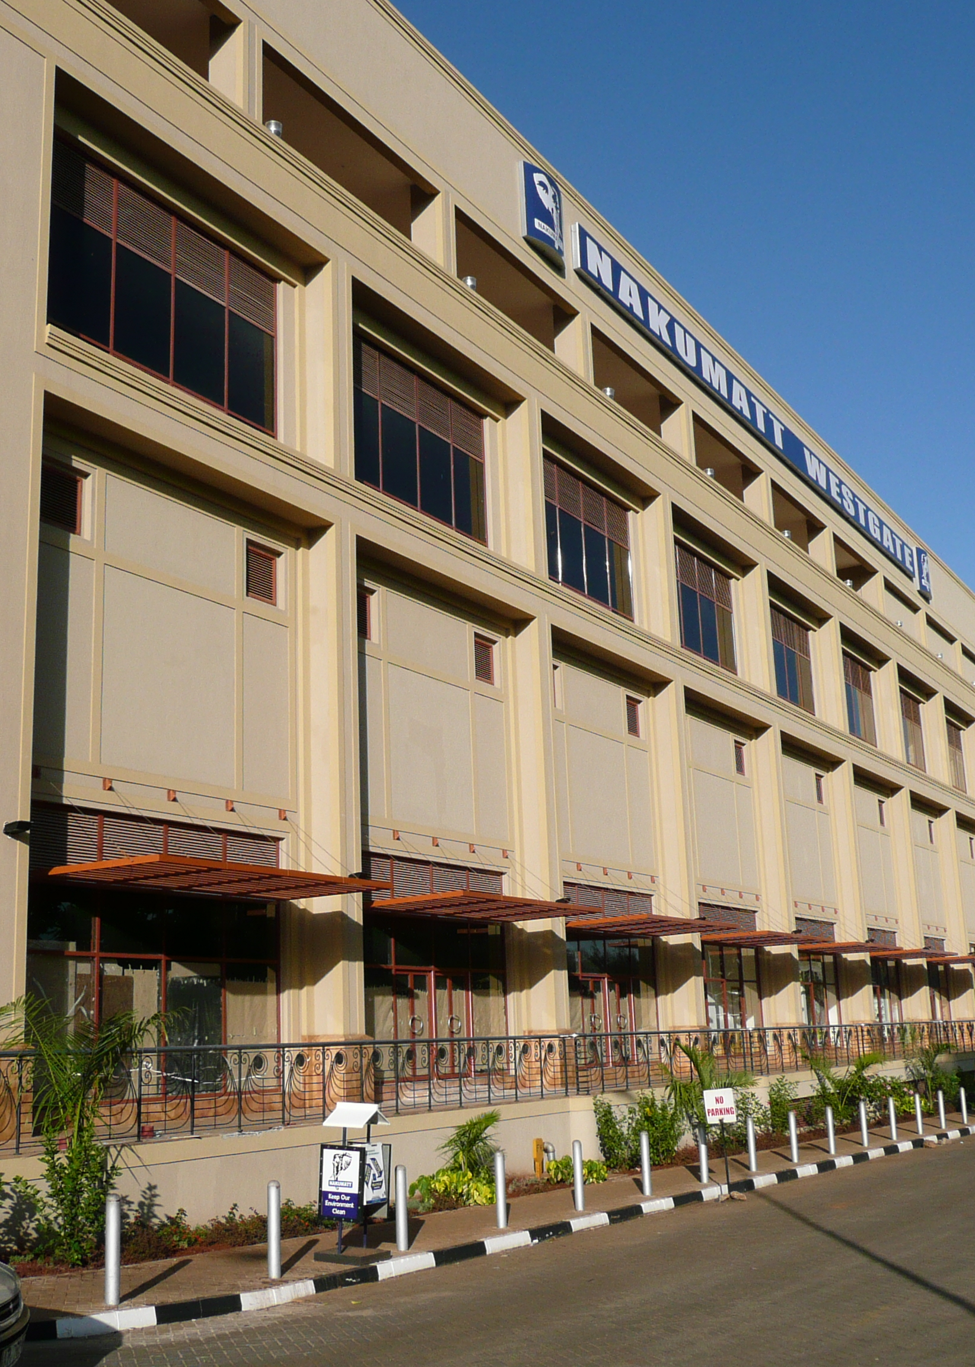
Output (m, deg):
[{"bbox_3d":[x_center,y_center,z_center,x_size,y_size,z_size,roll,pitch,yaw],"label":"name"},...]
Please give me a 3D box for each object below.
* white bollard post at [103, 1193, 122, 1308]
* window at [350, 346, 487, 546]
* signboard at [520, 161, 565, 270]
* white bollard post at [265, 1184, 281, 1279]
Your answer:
[{"bbox_3d":[-3.150,4.766,12.420,0.115,0.890,0.115,-10,-16,29],"label":"white bollard post"},{"bbox_3d":[-1.481,-5.181,31.648,0.200,3.140,5.550,-10,-16,29],"label":"window"},{"bbox_3d":[1.586,-13.220,41.898,0.400,2.350,2.220,-10,-16,29],"label":"signboard"},{"bbox_3d":[-2.046,5.248,14.209,0.115,0.890,0.115,-10,-16,29],"label":"white bollard post"}]

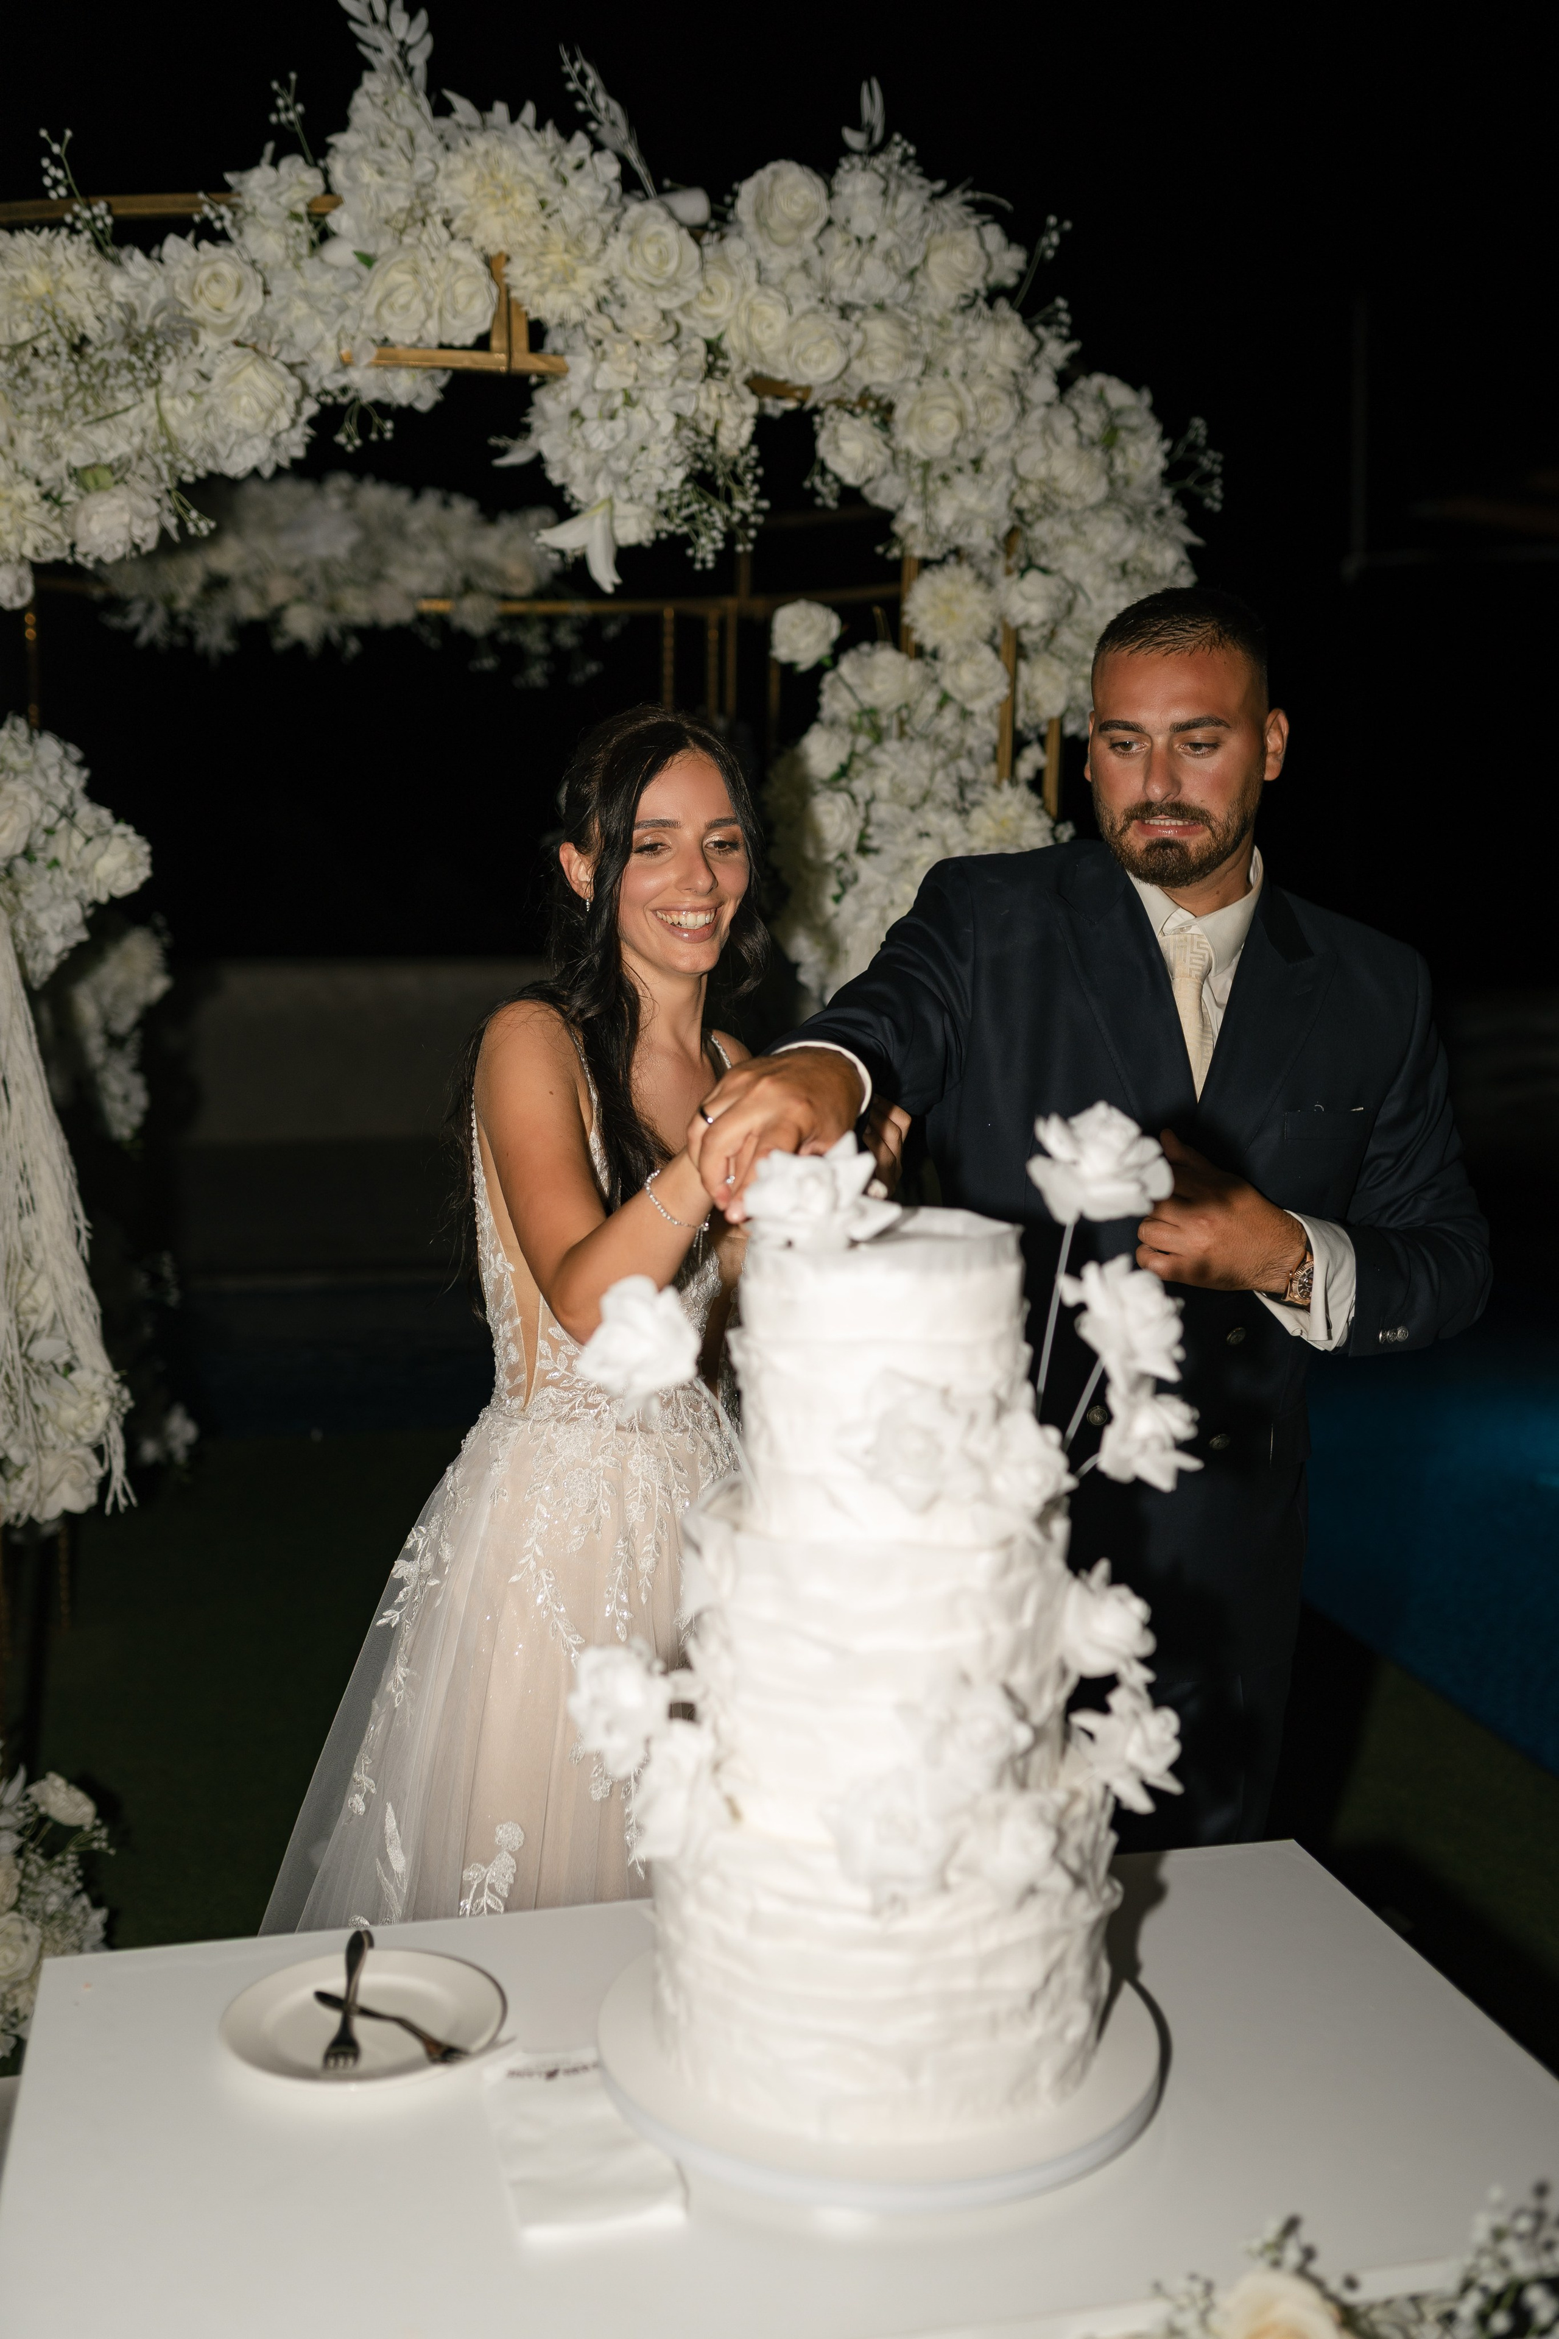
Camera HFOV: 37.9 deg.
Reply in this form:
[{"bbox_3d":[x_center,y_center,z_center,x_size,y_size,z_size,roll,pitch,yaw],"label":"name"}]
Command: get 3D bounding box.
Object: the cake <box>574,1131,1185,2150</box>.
[{"bbox_3d":[0.065,0.276,1.510,0.400,0.620,0.380,0,6,0],"label":"cake"}]

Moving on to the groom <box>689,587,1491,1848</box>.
[{"bbox_3d":[0.298,0.410,1.888,0.720,1.800,0.680,1,7,6],"label":"groom"}]

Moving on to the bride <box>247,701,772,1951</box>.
[{"bbox_3d":[-0.192,0.439,2.063,0.740,1.700,0.880,-5,8,-39],"label":"bride"}]

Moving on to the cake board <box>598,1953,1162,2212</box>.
[{"bbox_3d":[0.067,0.592,1.545,0.383,0.016,0.383,0,6,0],"label":"cake board"}]

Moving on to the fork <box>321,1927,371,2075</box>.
[{"bbox_3d":[-0.293,0.570,1.562,0.023,0.020,0.147,0,16,-5],"label":"fork"}]

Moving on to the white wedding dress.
[{"bbox_3d":[-0.223,0.564,2.117,0.740,1.430,0.840,-5,8,-39],"label":"white wedding dress"}]

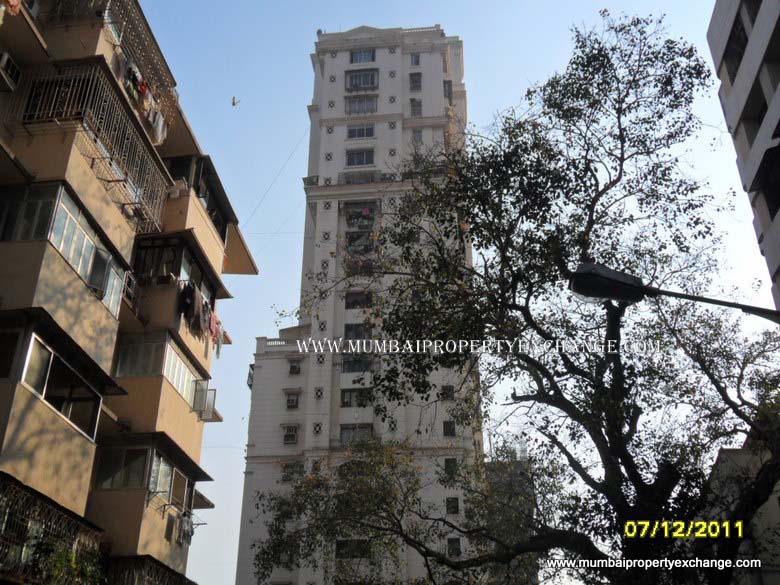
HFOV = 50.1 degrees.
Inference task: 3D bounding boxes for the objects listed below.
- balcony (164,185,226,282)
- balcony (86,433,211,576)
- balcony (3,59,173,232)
[{"bbox_3d":[-6.461,-1.625,26.159,1.433,1.554,3.606,-3,-29,5],"label":"balcony"},{"bbox_3d":[-6.342,5.743,22.042,1.755,2.978,4.146,-3,-29,5],"label":"balcony"},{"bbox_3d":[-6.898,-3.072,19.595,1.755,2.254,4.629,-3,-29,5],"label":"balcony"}]

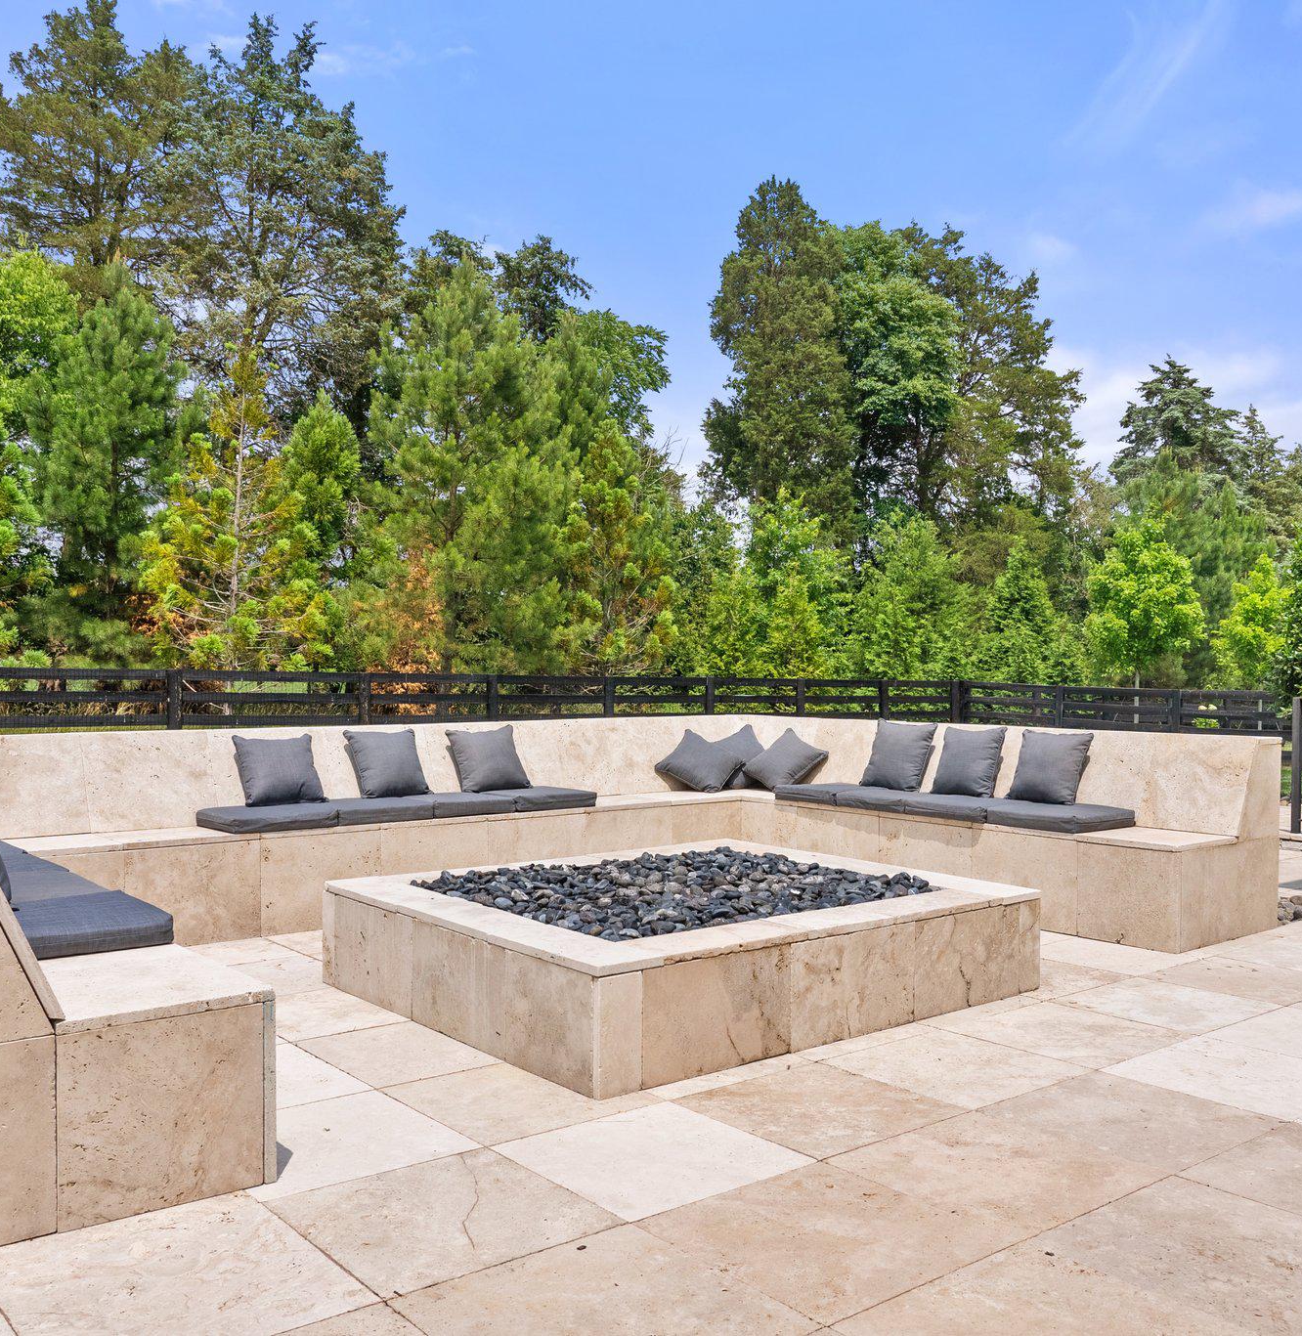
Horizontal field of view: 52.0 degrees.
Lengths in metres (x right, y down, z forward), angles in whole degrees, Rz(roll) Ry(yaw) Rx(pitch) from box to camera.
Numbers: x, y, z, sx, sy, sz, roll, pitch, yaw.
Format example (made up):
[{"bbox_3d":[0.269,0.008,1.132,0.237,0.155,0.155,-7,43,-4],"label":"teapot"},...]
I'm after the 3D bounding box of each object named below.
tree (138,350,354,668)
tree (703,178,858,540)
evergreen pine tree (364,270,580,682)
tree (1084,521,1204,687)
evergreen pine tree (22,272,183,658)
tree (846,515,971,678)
[{"bbox_3d":[-7.740,-2.400,25.500,4.150,7.310,4.150,0,0,0],"label":"tree"},{"bbox_3d":[4.180,-7.130,43.000,4.990,17.260,4.990,0,0,0],"label":"tree"},{"bbox_3d":[-3.670,-3.530,27.500,4.480,9.670,4.480,0,0,0],"label":"evergreen pine tree"},{"bbox_3d":[10.700,-0.790,29.000,2.620,4.780,2.620,0,0,0],"label":"tree"},{"bbox_3d":[-10.470,-3.150,25.500,3.050,8.800,3.050,0,0,0],"label":"evergreen pine tree"},{"bbox_3d":[6.360,-1.120,33.000,3.090,5.240,3.090,0,0,0],"label":"tree"}]

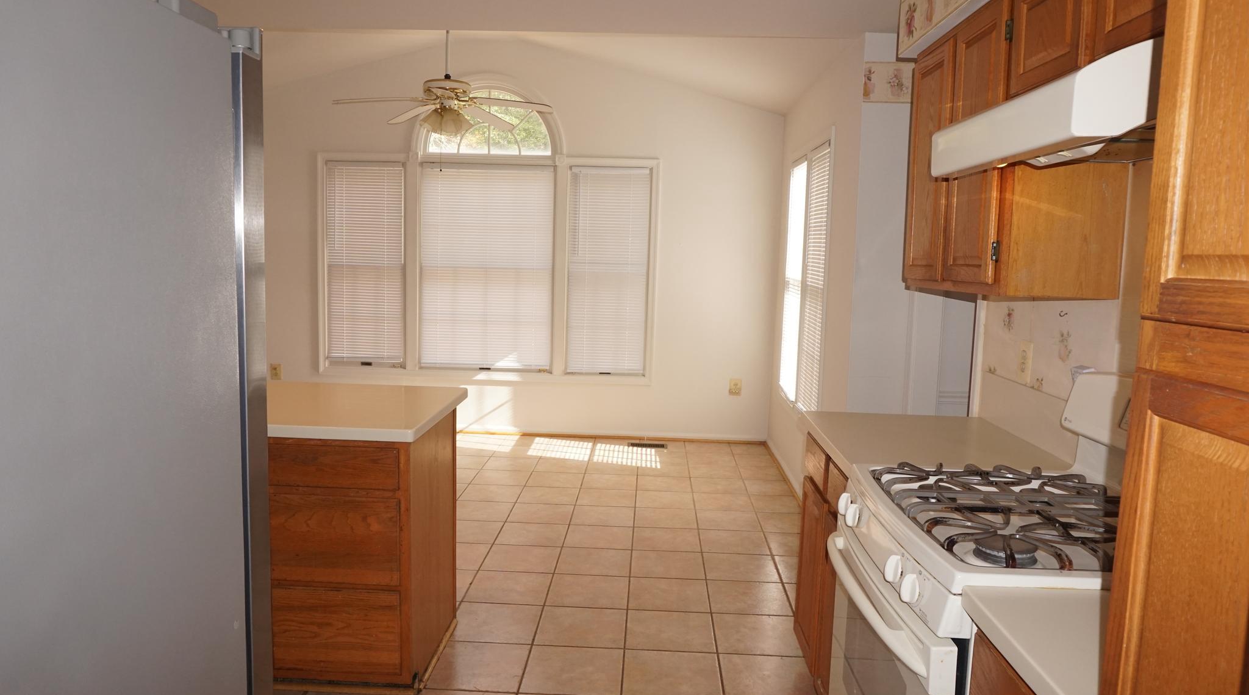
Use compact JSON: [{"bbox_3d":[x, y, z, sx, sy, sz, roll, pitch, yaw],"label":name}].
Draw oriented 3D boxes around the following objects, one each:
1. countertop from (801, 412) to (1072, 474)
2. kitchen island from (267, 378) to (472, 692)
[{"bbox_3d":[0.918,0.303,2.558,0.617,0.042,0.762,2,7,2],"label":"countertop"},{"bbox_3d":[-1.225,0.633,2.938,1.200,0.894,0.768,2,7,2],"label":"kitchen island"}]

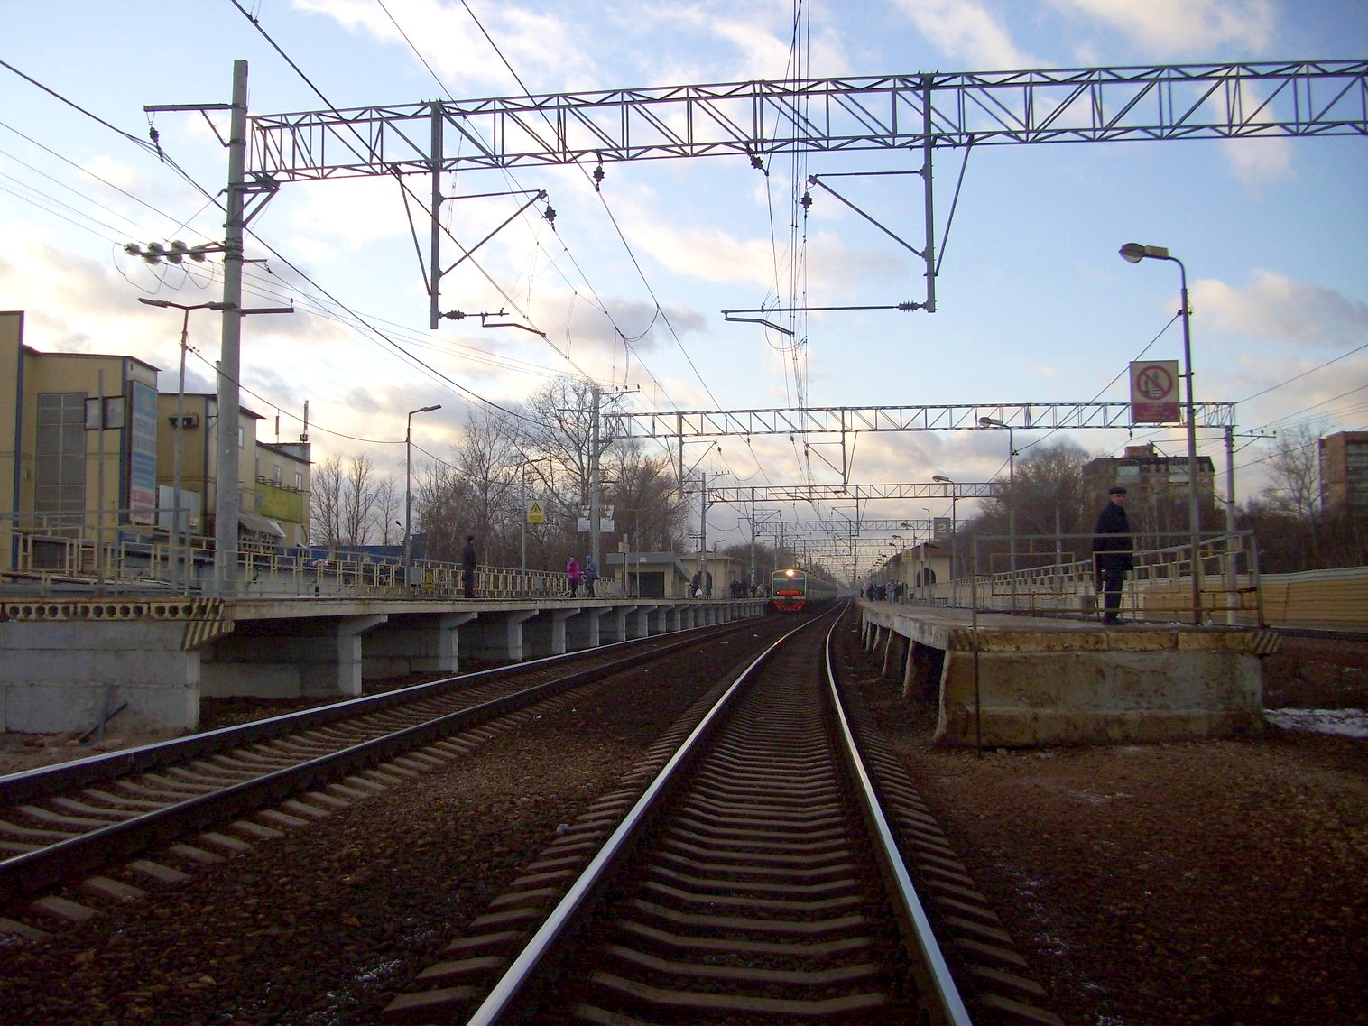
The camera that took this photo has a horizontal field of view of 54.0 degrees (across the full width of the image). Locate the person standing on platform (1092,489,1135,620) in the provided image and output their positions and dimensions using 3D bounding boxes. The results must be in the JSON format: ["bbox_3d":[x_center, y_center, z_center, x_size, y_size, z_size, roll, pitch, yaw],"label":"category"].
[{"bbox_3d":[5.493,0.548,17.200,0.380,1.758,0.530,-3,-5,38],"label":"person standing on platform"}]

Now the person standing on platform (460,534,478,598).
[{"bbox_3d":[-5.976,1.500,37.381,0.420,1.753,0.520,1,-4,-9],"label":"person standing on platform"}]

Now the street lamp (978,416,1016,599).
[{"bbox_3d":[7.683,0.033,32.966,0.920,4.792,0.300,0,-4,5],"label":"street lamp"}]

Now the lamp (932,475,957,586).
[{"bbox_3d":[9.381,1.046,48.533,0.920,4.774,0.300,0,-4,6],"label":"lamp"}]

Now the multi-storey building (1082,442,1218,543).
[{"bbox_3d":[113.519,3.418,328.460,29.000,39.415,17.000,0,-4,7],"label":"multi-storey building"}]

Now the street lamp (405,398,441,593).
[{"bbox_3d":[-6.563,-0.263,33.887,0.930,4.982,0.250,0,-4,5],"label":"street lamp"}]

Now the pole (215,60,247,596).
[{"bbox_3d":[-9.292,-3.497,27.682,0.480,11.939,0.480,0,-4,0],"label":"pole"}]

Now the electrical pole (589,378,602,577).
[{"bbox_3d":[-4.643,-0.656,71.189,0.460,11.863,0.460,0,-4,0],"label":"electrical pole"}]

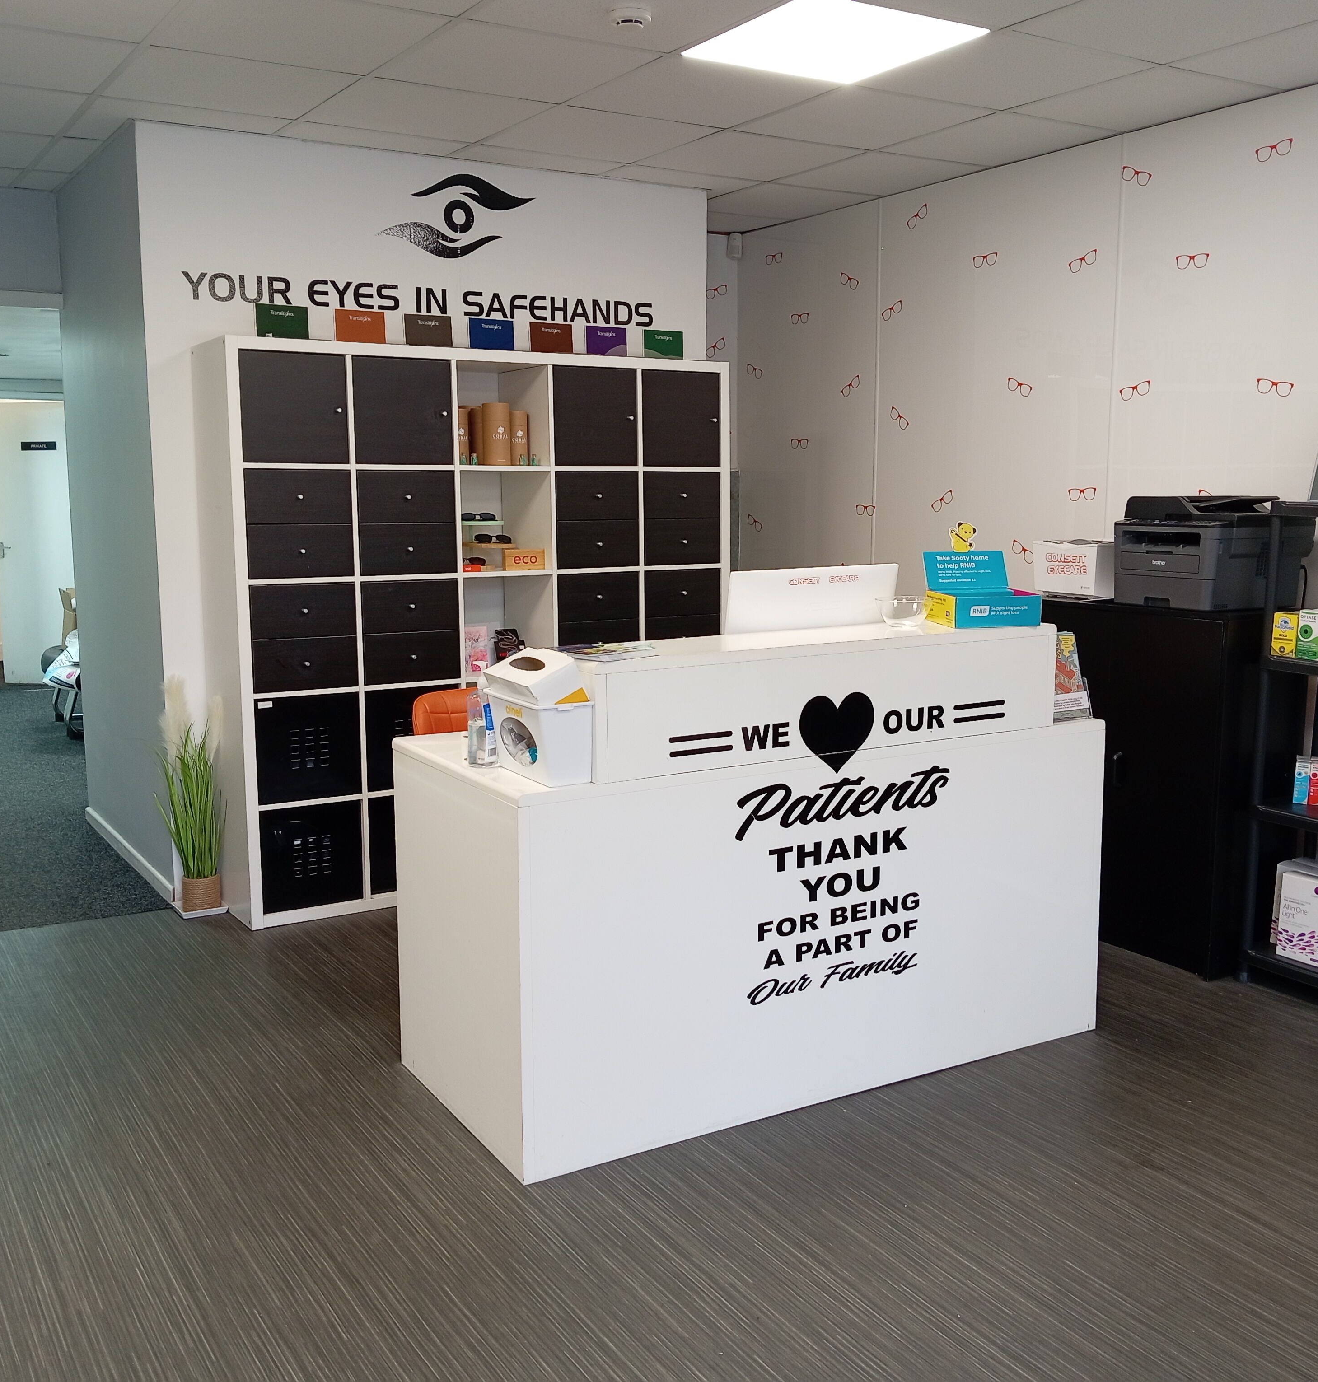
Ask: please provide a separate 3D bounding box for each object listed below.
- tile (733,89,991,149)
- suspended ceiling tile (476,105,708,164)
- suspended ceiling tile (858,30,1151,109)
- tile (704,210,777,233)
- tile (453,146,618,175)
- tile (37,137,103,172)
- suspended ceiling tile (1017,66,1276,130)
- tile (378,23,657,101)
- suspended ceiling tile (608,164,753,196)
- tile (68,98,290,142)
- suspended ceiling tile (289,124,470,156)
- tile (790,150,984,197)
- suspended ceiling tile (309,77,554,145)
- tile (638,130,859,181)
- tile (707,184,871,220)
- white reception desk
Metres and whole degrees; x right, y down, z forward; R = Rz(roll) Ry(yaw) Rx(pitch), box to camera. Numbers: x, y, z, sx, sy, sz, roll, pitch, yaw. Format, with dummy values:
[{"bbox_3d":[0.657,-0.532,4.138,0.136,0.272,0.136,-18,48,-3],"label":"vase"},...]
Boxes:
[{"bbox_3d":[0.631,-1.790,4.491,0.595,0.020,0.595,-5,10,-31],"label":"tile"},{"bbox_3d":[-0.196,-1.815,4.681,0.595,0.020,0.595,-5,10,-31],"label":"suspended ceiling tile"},{"bbox_3d":[0.950,-1.714,3.986,0.594,0.018,0.594,-6,10,-31],"label":"suspended ceiling tile"},{"bbox_3d":[0.227,-2.052,6.246,0.582,0.018,0.438,-6,10,-31],"label":"tile"},{"bbox_3d":[-0.414,-1.866,5.031,0.592,0.020,0.223,-5,10,-32],"label":"tile"},{"bbox_3d":[-2.041,-1.846,4.942,0.135,0.020,0.592,-5,10,-32],"label":"tile"},{"bbox_3d":[1.427,-1.762,4.281,0.523,0.020,0.595,-5,10,-31],"label":"suspended ceiling tile"},{"bbox_3d":[-0.386,-1.689,3.864,0.594,0.018,0.594,-6,10,-31],"label":"tile"},{"bbox_3d":[-0.004,-1.938,5.498,0.595,0.020,0.595,-5,10,-31],"label":"suspended ceiling tile"},{"bbox_3d":[-1.529,-1.791,4.558,0.592,0.020,0.592,-5,10,-32],"label":"tile"},{"bbox_3d":[-0.922,-1.815,4.716,0.594,0.018,0.225,-6,10,-31],"label":"suspended ceiling tile"},{"bbox_3d":[0.807,-1.911,5.296,0.552,0.018,0.594,-6,10,-31],"label":"tile"},{"bbox_3d":[-0.703,-1.766,4.368,0.592,0.020,0.592,-5,10,-32],"label":"suspended ceiling tile"},{"bbox_3d":[0.316,-1.863,4.994,0.594,0.018,0.594,-6,10,-31],"label":"tile"},{"bbox_3d":[0.500,-1.986,5.806,0.576,0.018,0.594,-6,10,-31],"label":"tile"},{"bbox_3d":[0.246,0.373,3.513,1.610,1.040,0.705,-5,10,-30],"label":"white reception desk"}]

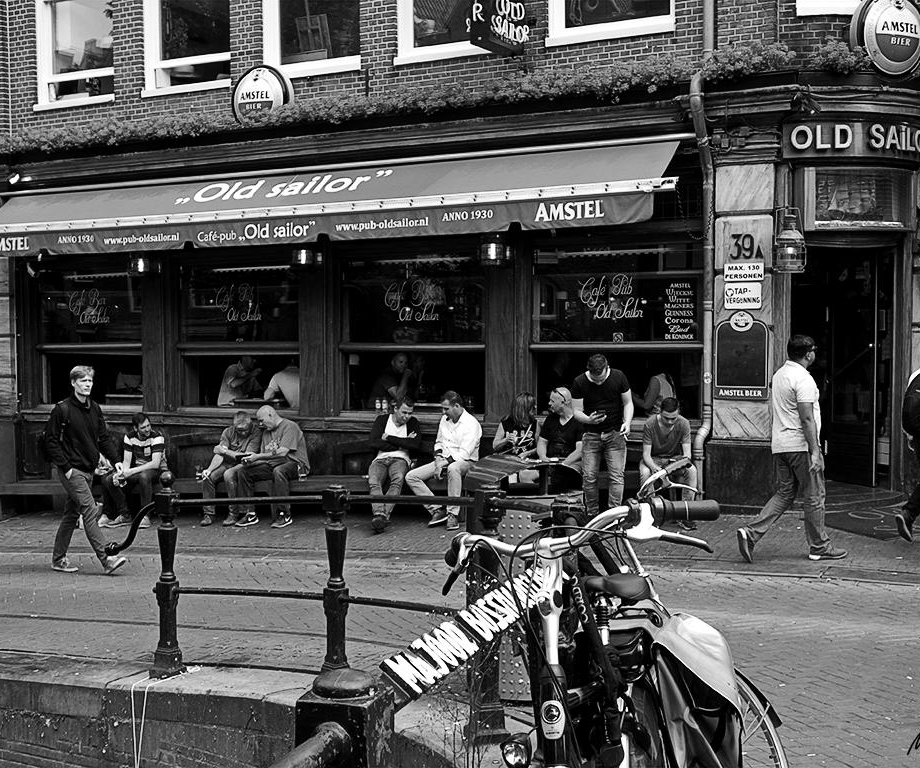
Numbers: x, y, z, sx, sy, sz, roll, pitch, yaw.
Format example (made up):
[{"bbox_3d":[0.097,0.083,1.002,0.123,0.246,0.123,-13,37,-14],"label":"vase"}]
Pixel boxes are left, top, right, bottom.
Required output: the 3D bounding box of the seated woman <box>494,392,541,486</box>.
[{"bbox_3d":[0.577,0.746,11.574,0.520,1.280,0.750,0,2,14],"label":"seated woman"}]

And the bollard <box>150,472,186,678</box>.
[{"bbox_3d":[-1.554,1.009,6.150,0.155,1.080,0.155,1,3,29],"label":"bollard"}]

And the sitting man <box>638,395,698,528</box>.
[{"bbox_3d":[1.780,0.640,9.800,0.540,1.090,0.780,0,2,14],"label":"sitting man"}]

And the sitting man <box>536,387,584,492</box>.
[{"bbox_3d":[0.994,0.693,11.294,0.560,1.300,0.800,0,2,18],"label":"sitting man"}]

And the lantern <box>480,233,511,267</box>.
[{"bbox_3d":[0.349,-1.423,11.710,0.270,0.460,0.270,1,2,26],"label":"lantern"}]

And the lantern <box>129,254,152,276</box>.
[{"bbox_3d":[-3.831,-1.532,13.818,0.270,0.500,0.270,1,2,26],"label":"lantern"}]

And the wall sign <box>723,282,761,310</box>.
[{"bbox_3d":[2.709,-0.846,11.030,0.355,0.257,0.020,1,2,24],"label":"wall sign"}]

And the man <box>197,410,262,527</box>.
[{"bbox_3d":[-2.606,0.924,12.986,0.580,1.210,0.820,1,2,25],"label":"man"}]

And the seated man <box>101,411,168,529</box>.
[{"bbox_3d":[-3.460,0.900,12.300,0.570,1.180,0.820,0,2,18],"label":"seated man"}]

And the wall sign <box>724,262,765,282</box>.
[{"bbox_3d":[2.722,-1.067,11.037,0.380,0.175,0.020,1,2,26],"label":"wall sign"}]

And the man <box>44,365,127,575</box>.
[{"bbox_3d":[-3.300,0.750,10.115,0.700,1.800,0.530,1,3,32],"label":"man"}]

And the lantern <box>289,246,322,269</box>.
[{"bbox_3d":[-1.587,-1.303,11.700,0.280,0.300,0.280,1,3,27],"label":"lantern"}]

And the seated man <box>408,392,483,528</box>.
[{"bbox_3d":[-0.153,0.680,10.700,0.580,1.240,0.800,1,3,37],"label":"seated man"}]

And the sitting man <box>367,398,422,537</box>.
[{"bbox_3d":[-0.670,0.775,11.985,0.580,1.300,0.880,0,2,14],"label":"sitting man"}]

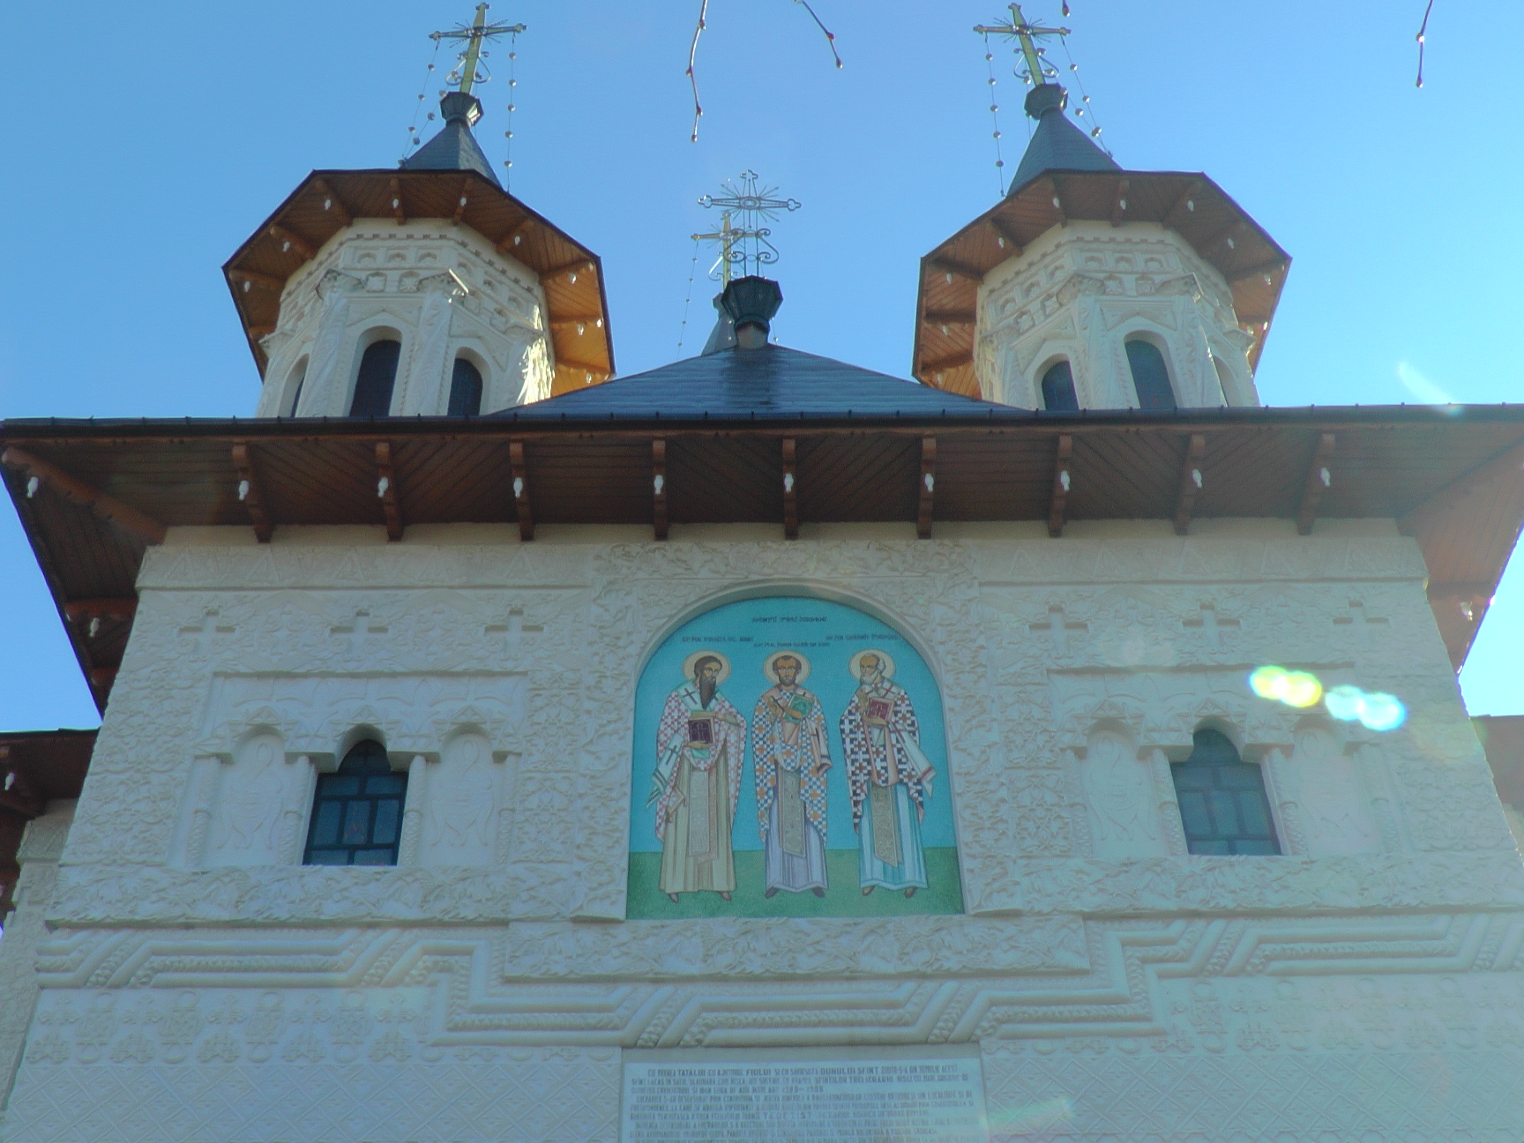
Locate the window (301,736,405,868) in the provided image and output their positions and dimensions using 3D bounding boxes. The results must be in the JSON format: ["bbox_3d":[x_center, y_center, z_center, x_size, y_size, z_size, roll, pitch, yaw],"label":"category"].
[{"bbox_3d":[-2.544,1.446,10.286,0.620,1.060,0.200,0,-40,-1],"label":"window"}]

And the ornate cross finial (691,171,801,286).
[{"bbox_3d":[-0.125,-3.904,18.363,1.200,2.050,0.130,0,-40,-1],"label":"ornate cross finial"}]

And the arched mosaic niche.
[{"bbox_3d":[0.184,1.123,10.573,2.030,2.570,0.220,0,-40,-1],"label":"arched mosaic niche"}]

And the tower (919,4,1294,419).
[{"bbox_3d":[4.182,-4.554,21.810,4.500,11.200,4.500,0,-40,-1],"label":"tower"}]

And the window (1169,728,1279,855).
[{"bbox_3d":[2.915,1.401,10.379,0.620,1.060,0.200,0,-40,-1],"label":"window"}]

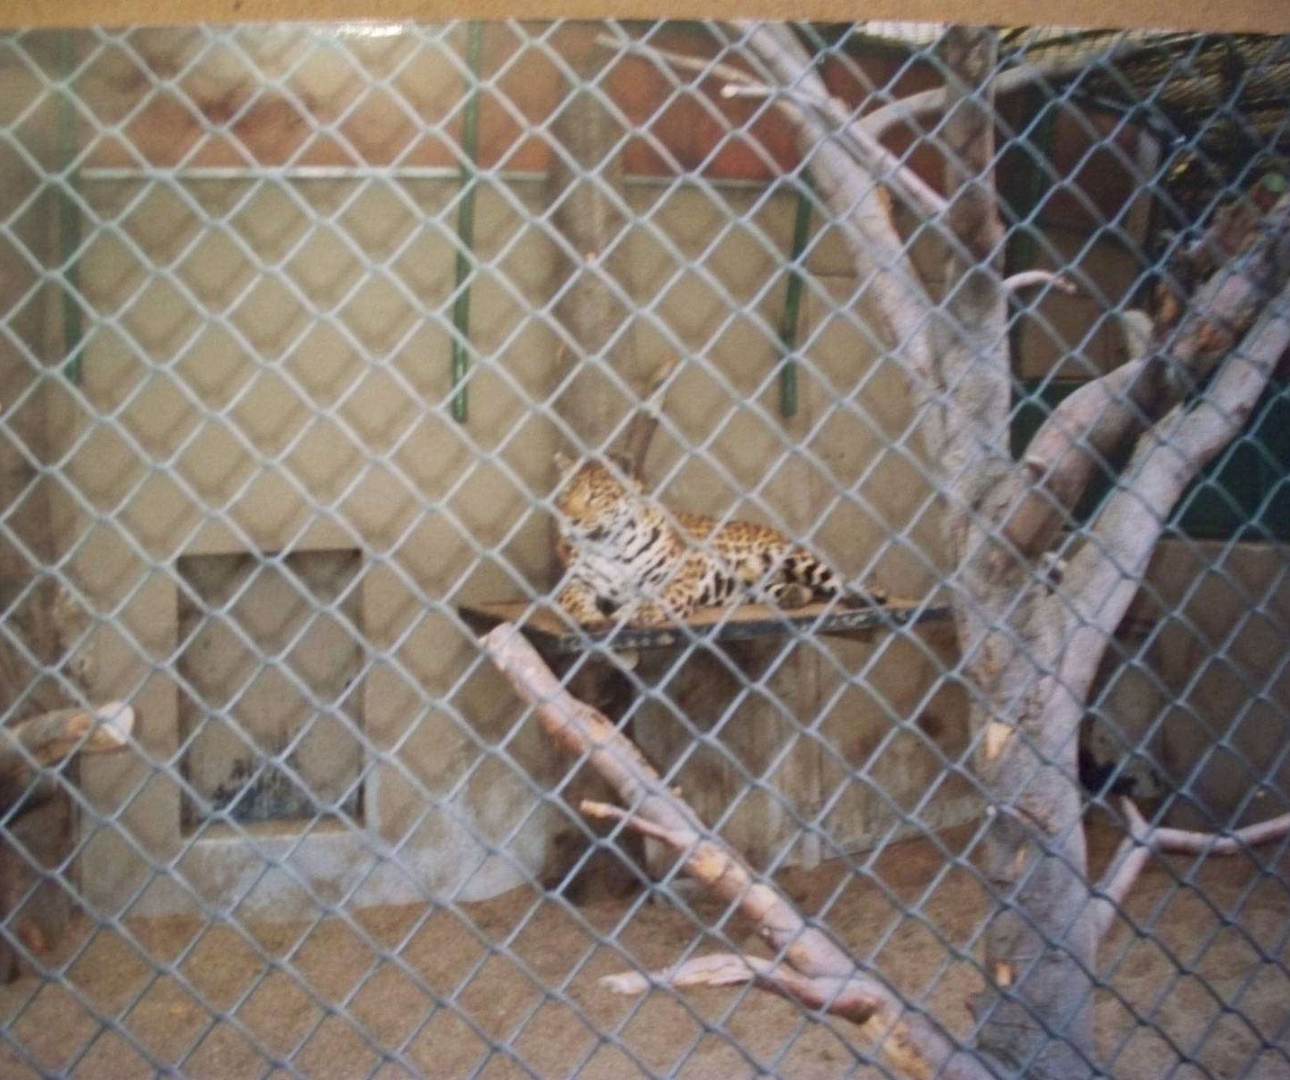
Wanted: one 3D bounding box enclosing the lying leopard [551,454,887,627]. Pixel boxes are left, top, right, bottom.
[{"bbox_3d":[0.330,-0.027,5.938,1.350,0.620,0.560,-2,4,-37],"label":"lying leopard"}]

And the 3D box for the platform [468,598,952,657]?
[{"bbox_3d":[0.242,0.308,6.121,1.880,0.080,0.980,-2,4,-33],"label":"platform"}]

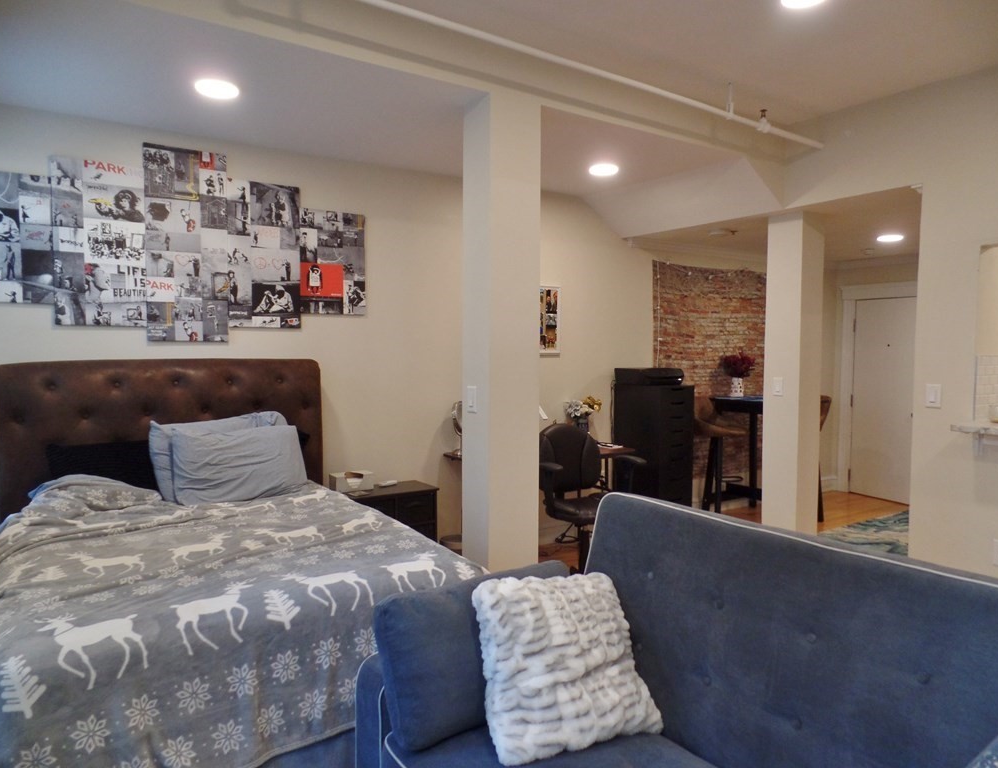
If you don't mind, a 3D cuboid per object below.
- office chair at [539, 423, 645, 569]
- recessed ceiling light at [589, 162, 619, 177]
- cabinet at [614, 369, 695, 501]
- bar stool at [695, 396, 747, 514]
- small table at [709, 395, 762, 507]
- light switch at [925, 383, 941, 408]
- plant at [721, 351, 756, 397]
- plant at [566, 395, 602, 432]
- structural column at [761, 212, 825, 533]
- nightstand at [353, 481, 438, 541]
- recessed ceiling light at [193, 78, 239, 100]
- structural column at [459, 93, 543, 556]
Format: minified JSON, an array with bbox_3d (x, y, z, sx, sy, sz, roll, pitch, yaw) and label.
[{"bbox_3d":[0.565,0.739,4.490,0.650,0.930,0.640,-1,3,-30],"label":"office chair"},{"bbox_3d":[0.650,-1.324,4.211,0.180,0.030,0.180,-2,4,-34],"label":"recessed ceiling light"},{"bbox_3d":[1.183,0.577,5.264,0.360,1.178,0.480,-2,4,-34],"label":"cabinet"},{"bbox_3d":[1.749,0.624,5.453,0.480,1.070,0.450,0,3,-8],"label":"bar stool"},{"bbox_3d":[2.282,0.642,5.904,0.650,1.030,0.640,-2,4,-35],"label":"small table"},{"bbox_3d":[2.199,0.063,3.445,0.015,0.118,0.072,-2,4,-34],"label":"light switch"},{"bbox_3d":[2.094,-0.090,5.950,0.290,0.405,0.300,-2,4,-35],"label":"plant"},{"bbox_3d":[0.612,0.272,4.940,0.260,0.360,0.230,-2,4,-35],"label":"plant"},{"bbox_3d":[1.926,0.076,4.466,0.250,2.310,0.240,-2,4,-35],"label":"structural column"},{"bbox_3d":[-0.685,0.940,4.071,0.590,0.610,0.340,-2,4,-35],"label":"nightstand"},{"bbox_3d":[-1.205,-1.254,2.910,0.180,0.030,0.180,-2,4,-35],"label":"recessed ceiling light"},{"bbox_3d":[0.006,0.004,3.157,0.278,2.530,0.240,-2,4,-34],"label":"structural column"}]

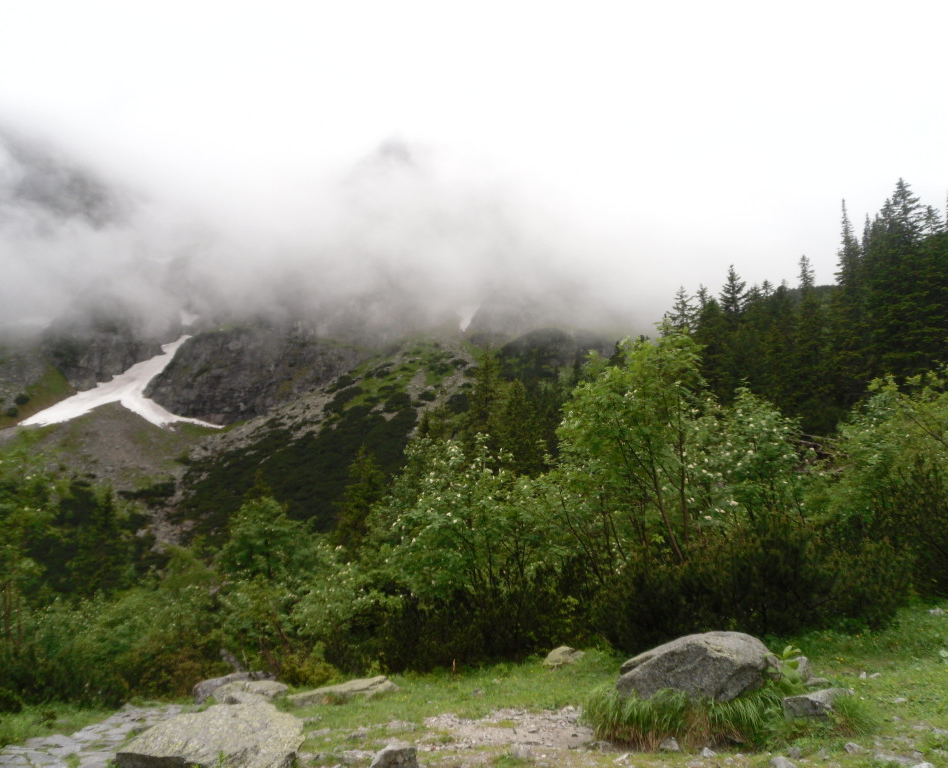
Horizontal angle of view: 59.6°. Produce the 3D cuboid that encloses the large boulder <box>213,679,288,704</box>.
[{"bbox_3d":[-2.051,2.840,7.600,0.640,0.260,0.520,0,-7,0],"label":"large boulder"}]

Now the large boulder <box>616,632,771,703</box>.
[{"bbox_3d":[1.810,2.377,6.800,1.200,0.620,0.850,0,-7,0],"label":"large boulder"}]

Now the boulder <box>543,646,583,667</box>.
[{"bbox_3d":[1.016,3.115,9.400,0.480,0.260,0.380,0,-7,0],"label":"boulder"}]

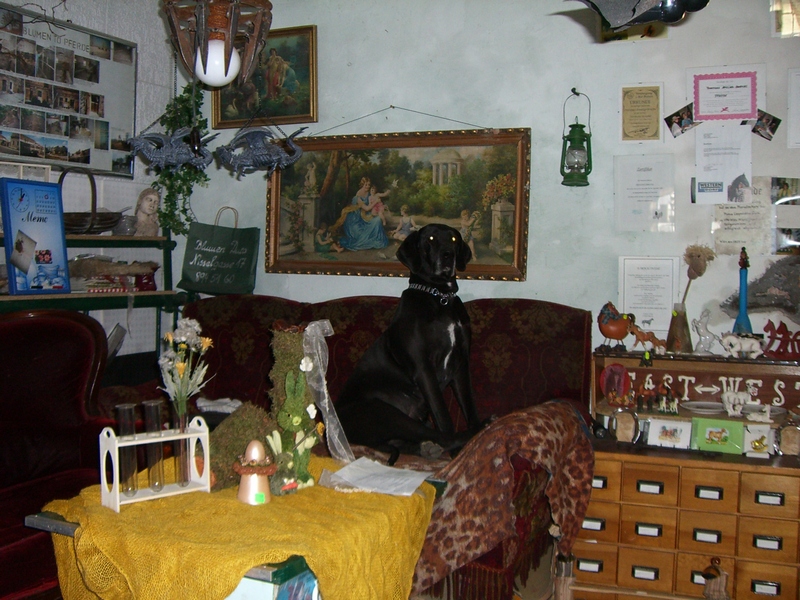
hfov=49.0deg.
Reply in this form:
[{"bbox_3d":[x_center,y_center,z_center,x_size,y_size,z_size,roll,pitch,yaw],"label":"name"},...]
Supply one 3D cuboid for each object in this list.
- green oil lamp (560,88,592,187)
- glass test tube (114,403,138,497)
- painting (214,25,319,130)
[{"bbox_3d":[0.710,-0.654,3.533,0.127,0.390,0.115,2,3,21],"label":"green oil lamp"},{"bbox_3d":[-0.701,0.390,2.264,0.048,0.236,0.048,2,3,21],"label":"glass test tube"},{"bbox_3d":[-0.628,-1.034,4.088,0.553,0.446,0.040,2,3,21],"label":"painting"}]

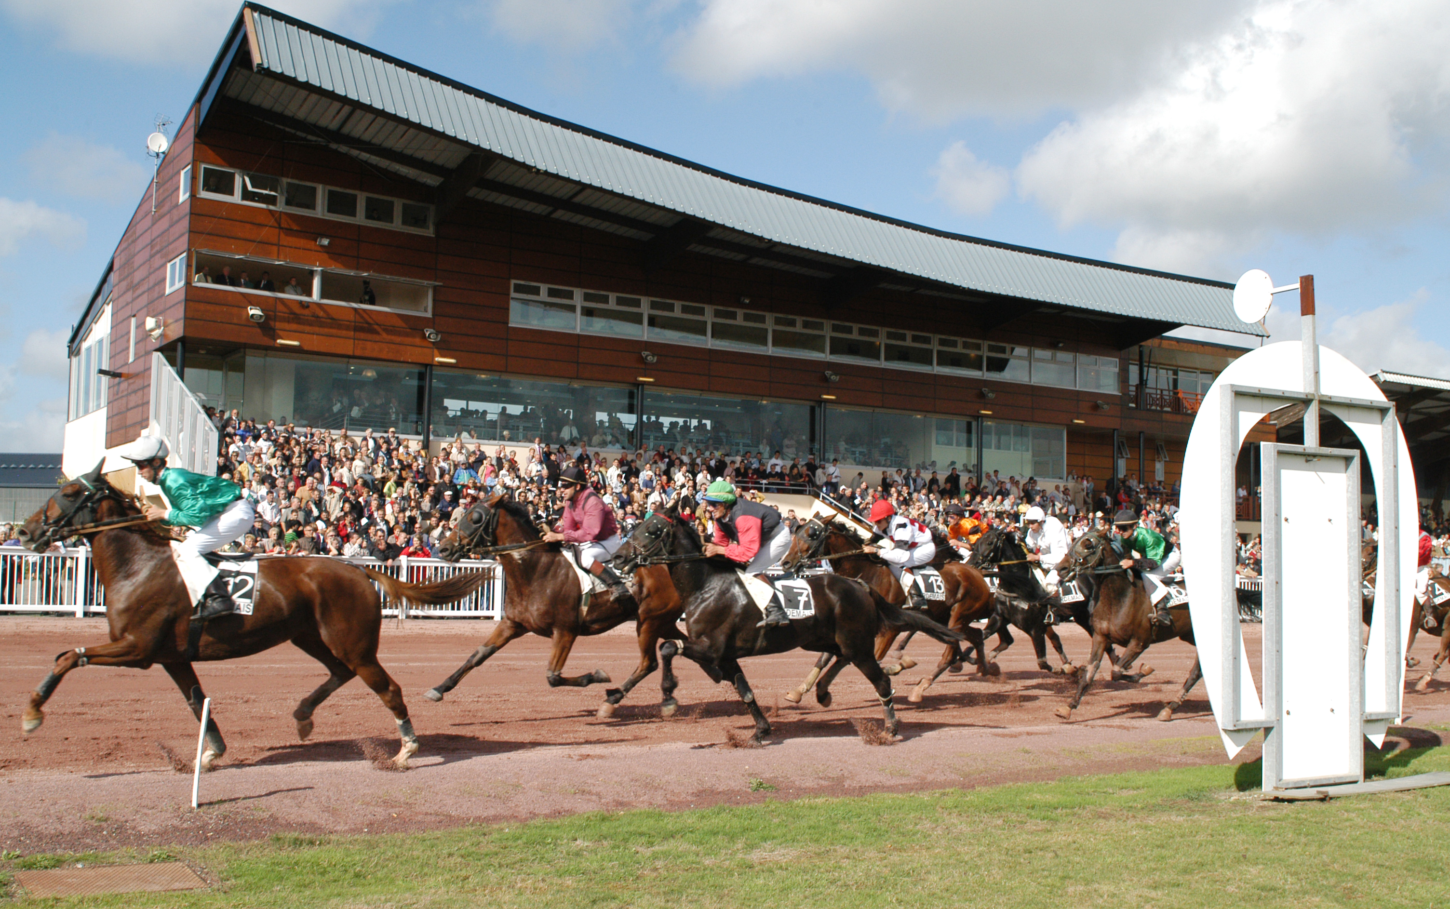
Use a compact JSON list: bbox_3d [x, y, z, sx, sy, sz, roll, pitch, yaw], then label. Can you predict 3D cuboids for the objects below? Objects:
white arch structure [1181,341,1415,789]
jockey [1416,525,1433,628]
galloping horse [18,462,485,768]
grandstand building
[{"bbox_3d":[3.897,0.480,9.670,2.380,3.420,0.220,4,-6,-30],"label":"white arch structure"},{"bbox_3d":[8.481,1.457,17.922,0.850,1.355,0.600,4,-5,-33],"label":"jockey"},{"bbox_3d":[-3.239,1.125,10.300,3.105,2.057,0.620,4,-5,-33],"label":"galloping horse"},{"bbox_3d":[-1.769,-2.257,57.624,41.500,15.800,24.000,4,-6,-32],"label":"grandstand building"}]

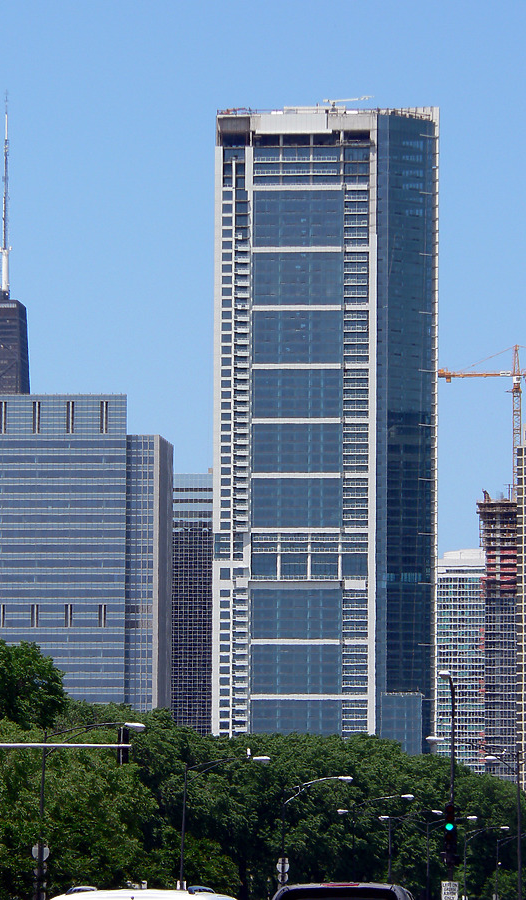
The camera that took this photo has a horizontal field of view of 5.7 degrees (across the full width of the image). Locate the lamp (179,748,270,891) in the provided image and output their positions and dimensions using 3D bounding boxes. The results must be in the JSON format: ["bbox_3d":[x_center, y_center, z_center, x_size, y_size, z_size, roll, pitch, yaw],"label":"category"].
[{"bbox_3d":[-2.032,21.792,294.286,4.850,9.660,0.400,0,-5,6],"label":"lamp"}]

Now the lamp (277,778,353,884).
[{"bbox_3d":[3.671,26.577,351.559,4.850,9.980,0.400,0,-5,6],"label":"lamp"}]

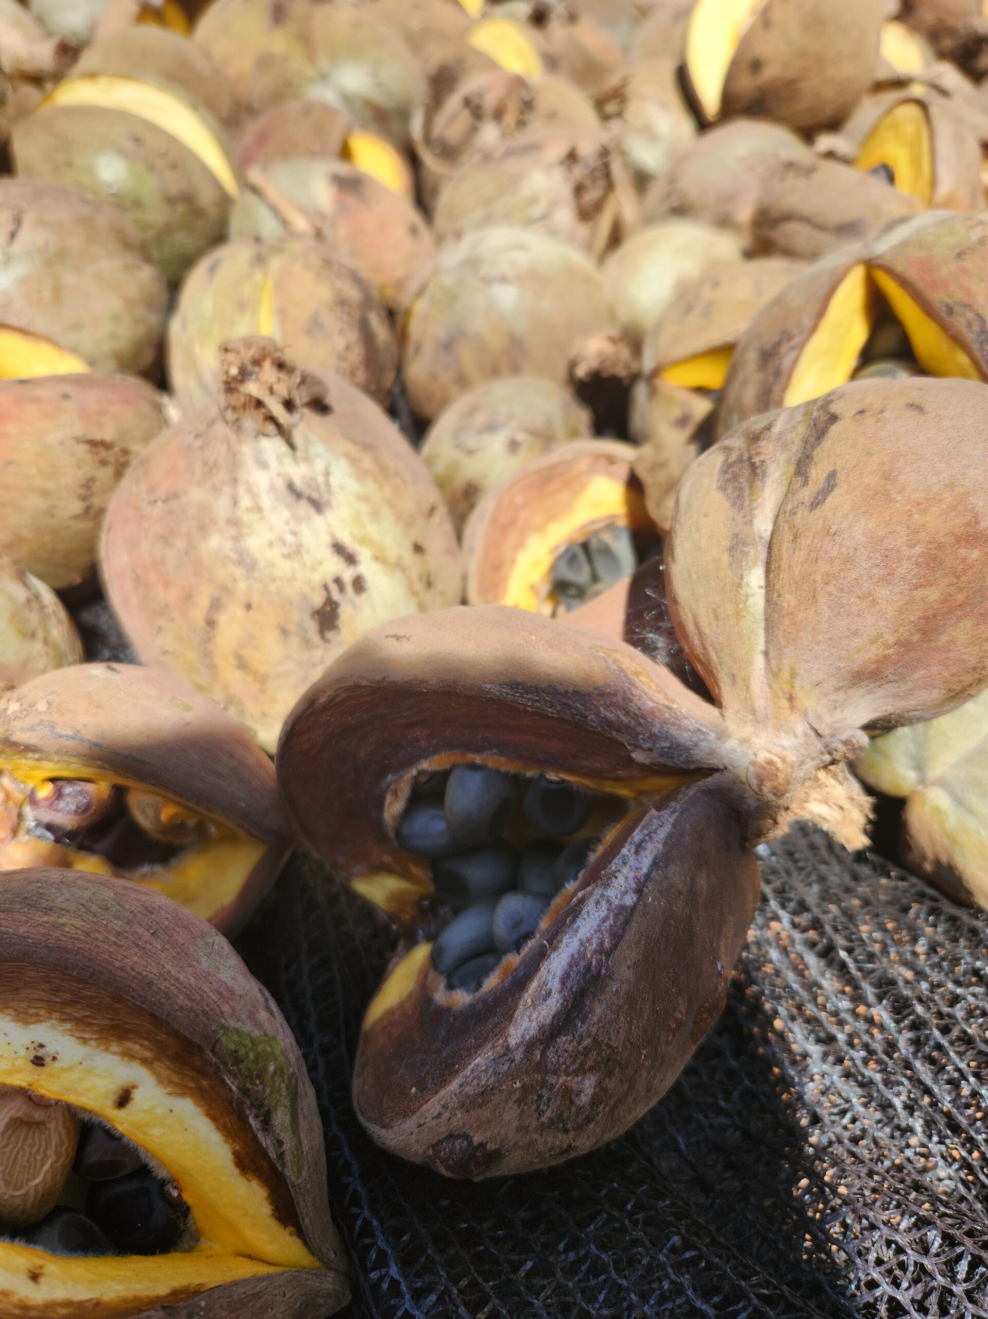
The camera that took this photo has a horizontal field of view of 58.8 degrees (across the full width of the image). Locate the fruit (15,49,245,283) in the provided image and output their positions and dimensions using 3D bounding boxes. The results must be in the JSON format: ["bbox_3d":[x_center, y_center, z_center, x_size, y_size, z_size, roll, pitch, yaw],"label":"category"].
[{"bbox_3d":[-0.159,-0.214,0.385,0.100,0.088,0.095,0,50,0],"label":"fruit"}]

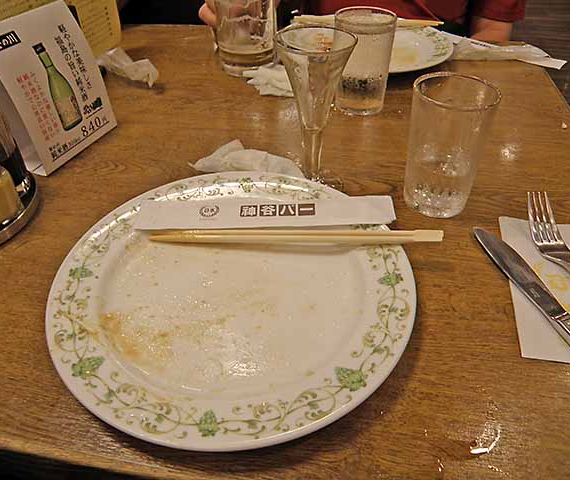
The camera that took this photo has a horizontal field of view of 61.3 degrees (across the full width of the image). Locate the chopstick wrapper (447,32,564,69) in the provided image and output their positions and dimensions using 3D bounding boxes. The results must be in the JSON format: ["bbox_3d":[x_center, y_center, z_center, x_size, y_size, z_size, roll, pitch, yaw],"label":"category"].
[{"bbox_3d":[0.305,-0.271,0.689,0.170,0.018,0.075,17,44,18],"label":"chopstick wrapper"}]

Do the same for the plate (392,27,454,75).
[{"bbox_3d":[0.112,-0.276,0.689,0.250,0.026,0.250,0,42,0],"label":"plate"}]

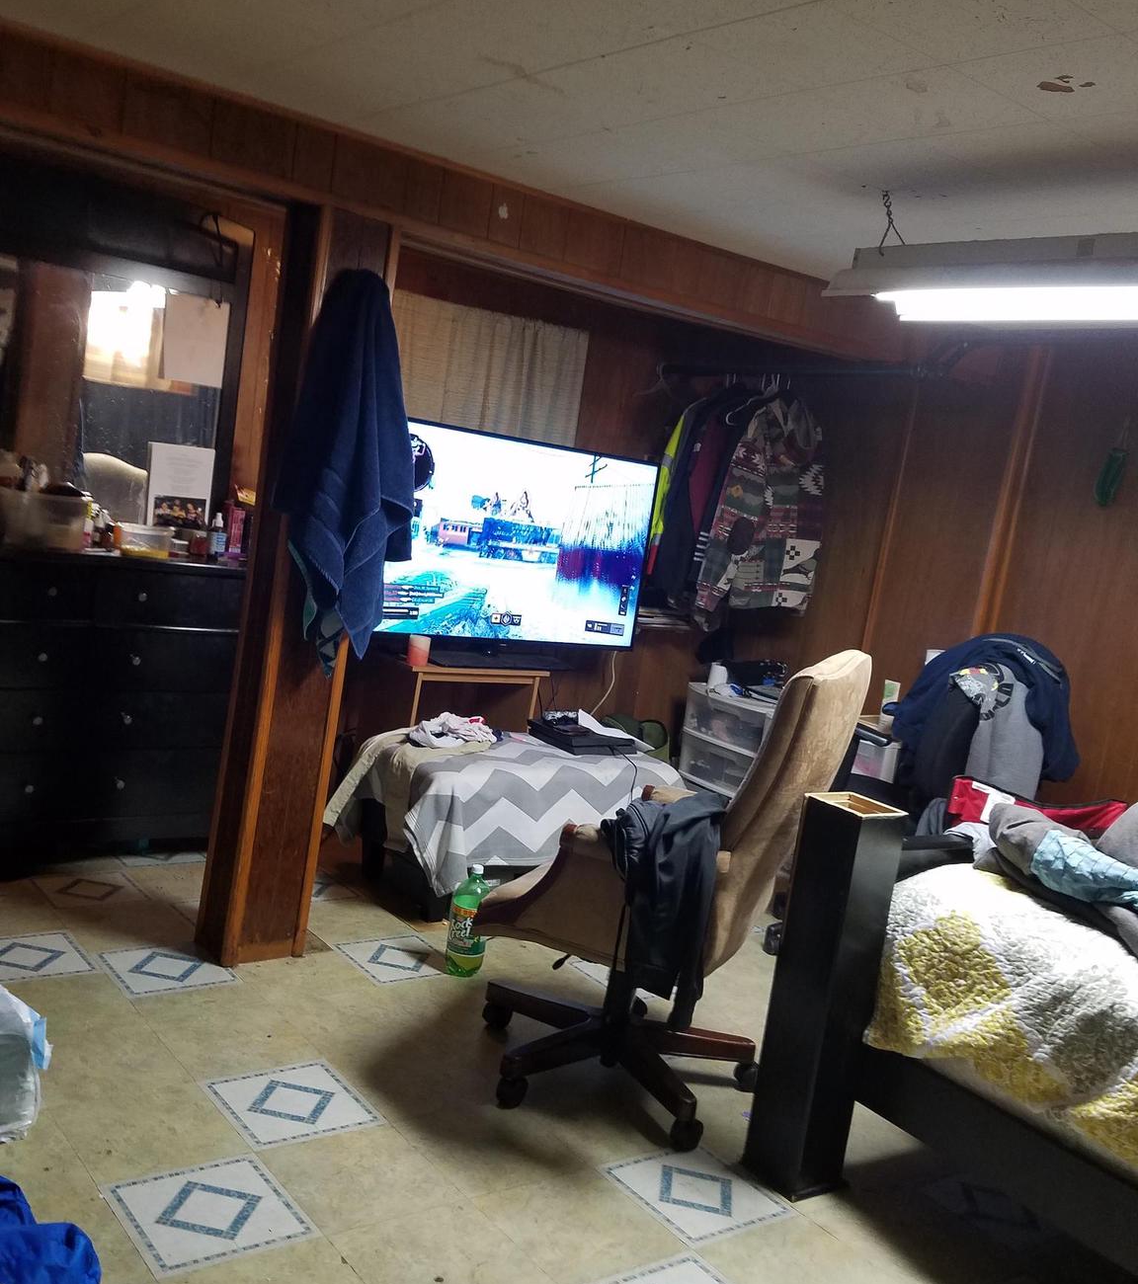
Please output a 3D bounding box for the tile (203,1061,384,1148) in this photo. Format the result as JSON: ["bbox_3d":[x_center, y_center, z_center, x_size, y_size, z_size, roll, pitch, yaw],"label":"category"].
[{"bbox_3d":[-0.604,1.009,2.496,0.305,0.010,0.305,4,7,-39],"label":"tile"}]

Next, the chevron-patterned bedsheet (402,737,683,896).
[{"bbox_3d":[-0.178,0.615,4.206,1.170,0.420,0.580,5,7,-39],"label":"chevron-patterned bedsheet"}]

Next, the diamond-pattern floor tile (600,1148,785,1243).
[{"bbox_3d":[0.269,1.160,2.407,0.290,0.010,0.290,5,7,-39],"label":"diamond-pattern floor tile"}]

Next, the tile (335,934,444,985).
[{"bbox_3d":[-0.500,0.940,3.380,0.305,0.010,0.305,4,7,-39],"label":"tile"}]

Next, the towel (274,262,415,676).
[{"bbox_3d":[-0.575,-0.452,3.050,0.358,1.070,0.167,4,7,-39],"label":"towel"}]

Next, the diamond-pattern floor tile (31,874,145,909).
[{"bbox_3d":[-1.488,0.770,3.557,0.305,0.010,0.305,4,7,-39],"label":"diamond-pattern floor tile"}]

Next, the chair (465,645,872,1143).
[{"bbox_3d":[0.228,0.537,2.781,0.764,1.127,0.666,11,6,23],"label":"chair"}]

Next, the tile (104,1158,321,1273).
[{"bbox_3d":[-0.653,1.041,2.083,0.290,0.010,0.290,5,7,-39],"label":"tile"}]

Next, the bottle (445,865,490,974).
[{"bbox_3d":[-0.287,0.816,3.341,0.111,0.316,0.111,9,5,-3],"label":"bottle"}]

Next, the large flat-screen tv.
[{"bbox_3d":[-0.231,-0.401,4.581,1.410,0.810,0.070,4,7,-39],"label":"large flat-screen tv"}]

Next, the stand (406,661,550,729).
[{"bbox_3d":[-0.496,0.446,4.613,0.710,0.739,0.353,4,7,-41],"label":"stand"}]

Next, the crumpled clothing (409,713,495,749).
[{"bbox_3d":[-0.422,0.304,4.105,0.274,0.098,0.206,4,7,-39],"label":"crumpled clothing"}]

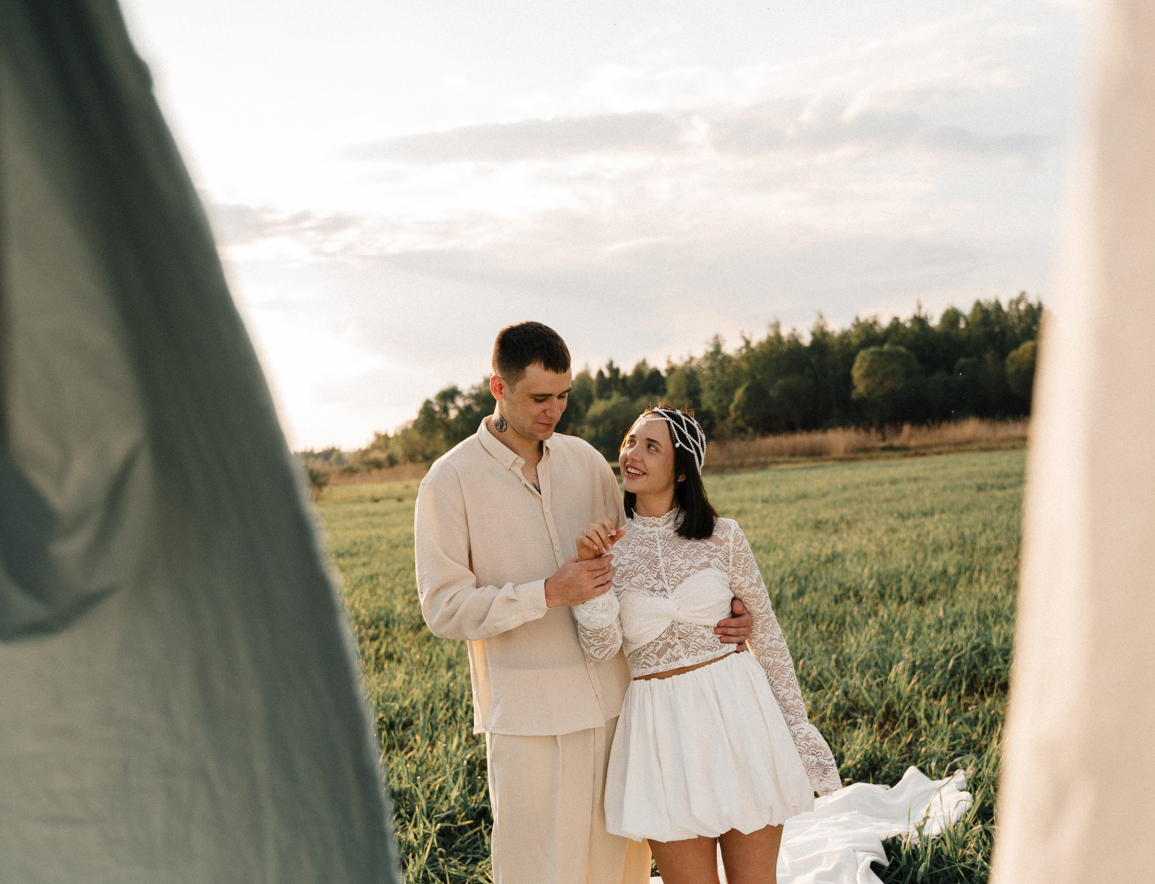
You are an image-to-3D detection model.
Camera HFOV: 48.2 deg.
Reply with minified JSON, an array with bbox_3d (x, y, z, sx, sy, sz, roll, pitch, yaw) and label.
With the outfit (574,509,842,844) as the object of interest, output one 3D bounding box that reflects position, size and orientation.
[{"bbox_3d":[0.303,0.544,3.000,0.580,0.770,0.380,-4,-1,16],"label":"outfit"}]

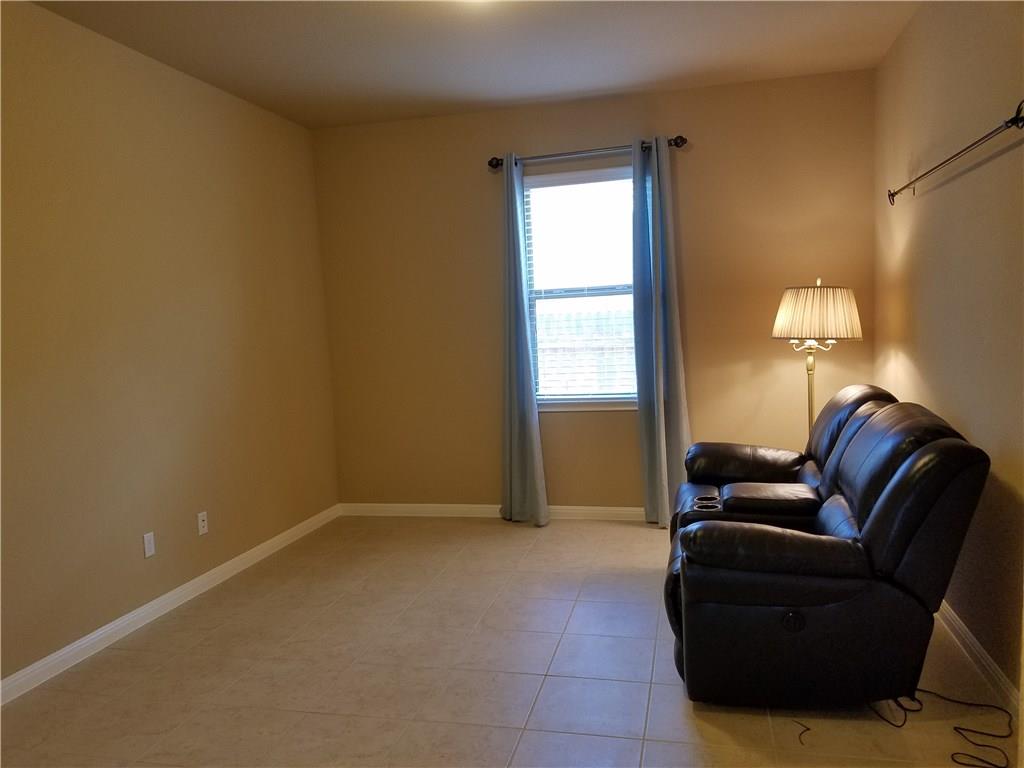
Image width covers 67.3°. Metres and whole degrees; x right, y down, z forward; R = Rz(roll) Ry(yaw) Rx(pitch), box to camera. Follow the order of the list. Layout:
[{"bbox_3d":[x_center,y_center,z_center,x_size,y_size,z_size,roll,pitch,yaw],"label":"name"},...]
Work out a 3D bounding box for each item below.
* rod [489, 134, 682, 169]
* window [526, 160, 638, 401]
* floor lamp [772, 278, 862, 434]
[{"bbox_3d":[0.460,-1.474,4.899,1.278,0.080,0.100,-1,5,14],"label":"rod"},{"bbox_3d":[0.500,-0.635,5.084,0.864,1.516,0.100,-1,5,14],"label":"window"},{"bbox_3d":[1.708,0.184,4.322,0.472,1.547,0.472,-1,5,14],"label":"floor lamp"}]

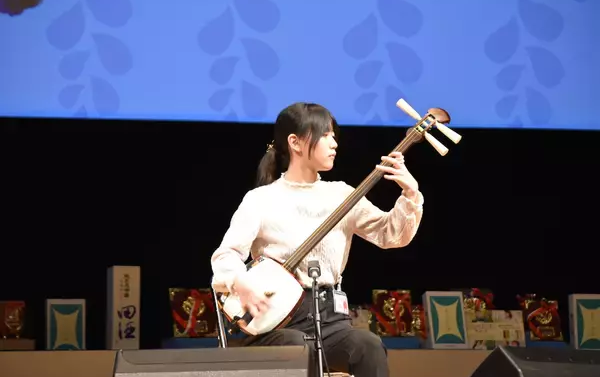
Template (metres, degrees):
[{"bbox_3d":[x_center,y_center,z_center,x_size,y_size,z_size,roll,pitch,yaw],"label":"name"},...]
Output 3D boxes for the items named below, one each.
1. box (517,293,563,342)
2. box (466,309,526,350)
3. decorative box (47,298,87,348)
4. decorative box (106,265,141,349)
[{"bbox_3d":[1.088,0.602,12.572,0.158,0.193,0.050,1,-21,-17],"label":"box"},{"bbox_3d":[0.866,0.637,12.523,0.280,0.180,0.050,1,-19,-16],"label":"box"},{"bbox_3d":[-0.998,0.595,11.976,0.166,0.248,0.055,0,-15,-12],"label":"decorative box"},{"bbox_3d":[-0.757,0.528,12.056,0.118,0.390,0.118,1,-6,-16],"label":"decorative box"}]

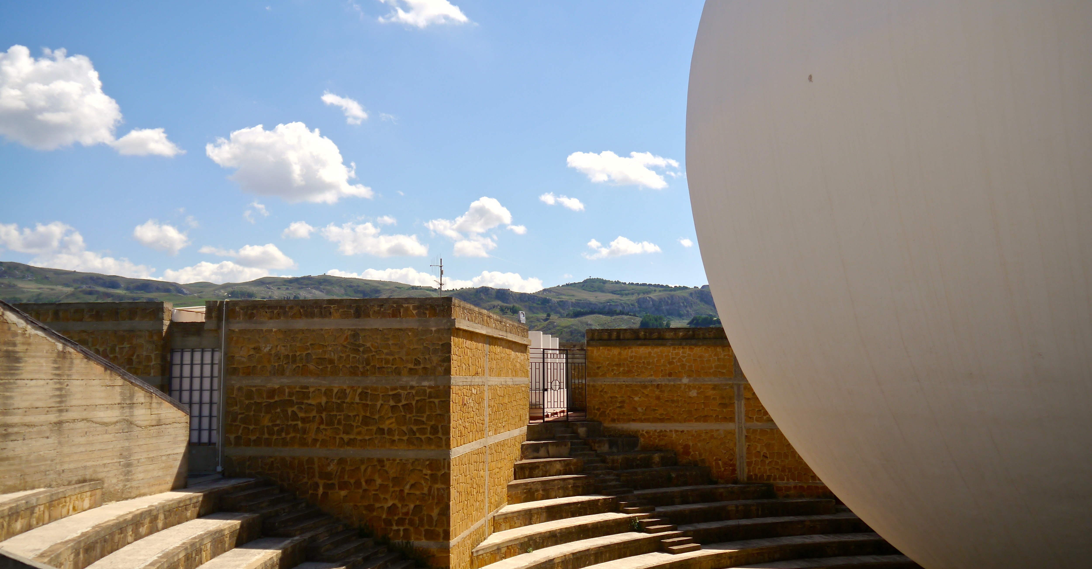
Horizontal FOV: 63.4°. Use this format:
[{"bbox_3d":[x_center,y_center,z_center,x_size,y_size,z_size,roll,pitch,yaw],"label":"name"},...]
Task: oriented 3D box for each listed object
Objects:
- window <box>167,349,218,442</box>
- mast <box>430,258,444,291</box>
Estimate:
[{"bbox_3d":[-7.042,2.246,17.727,1.149,1.913,0.100,-1,-6,8],"label":"window"},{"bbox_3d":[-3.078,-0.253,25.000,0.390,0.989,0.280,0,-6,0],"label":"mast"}]

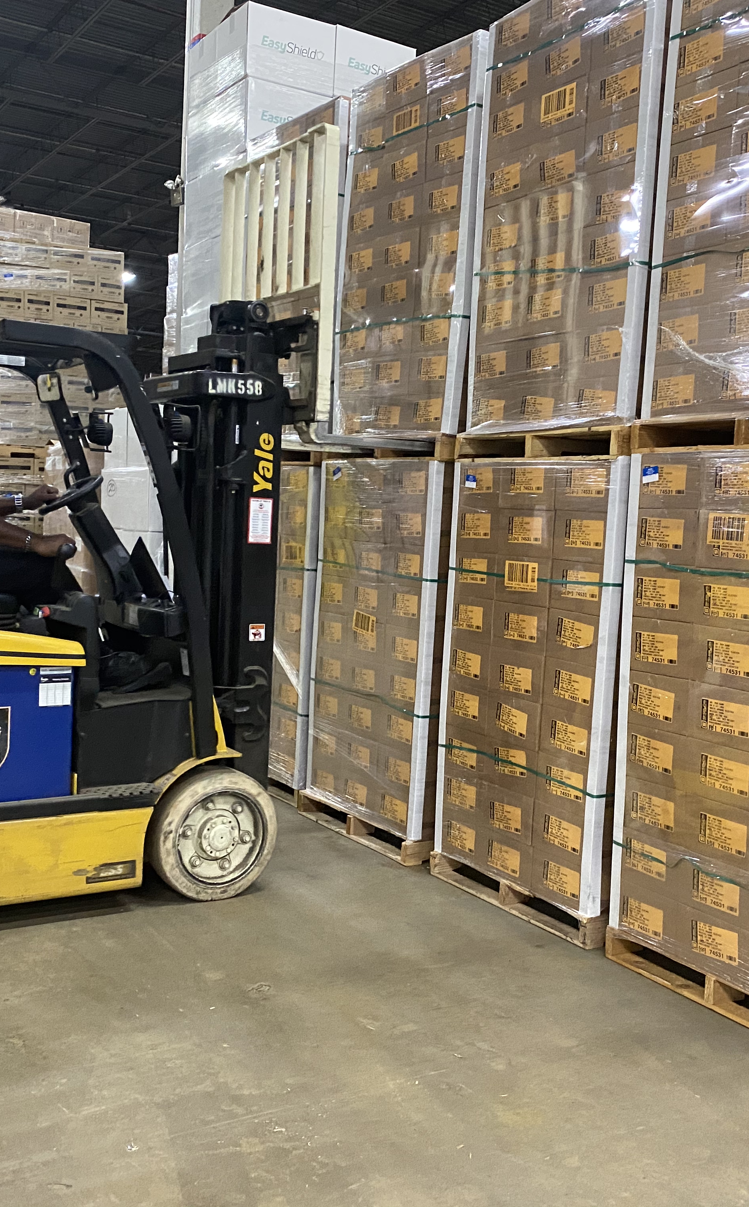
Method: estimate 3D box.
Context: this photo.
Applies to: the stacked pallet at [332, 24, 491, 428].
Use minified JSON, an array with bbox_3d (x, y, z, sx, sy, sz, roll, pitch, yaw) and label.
[{"bbox_3d":[0.629,-1.615,5.989,1.219,1.770,1.026,0,5,-34],"label":"stacked pallet"}]

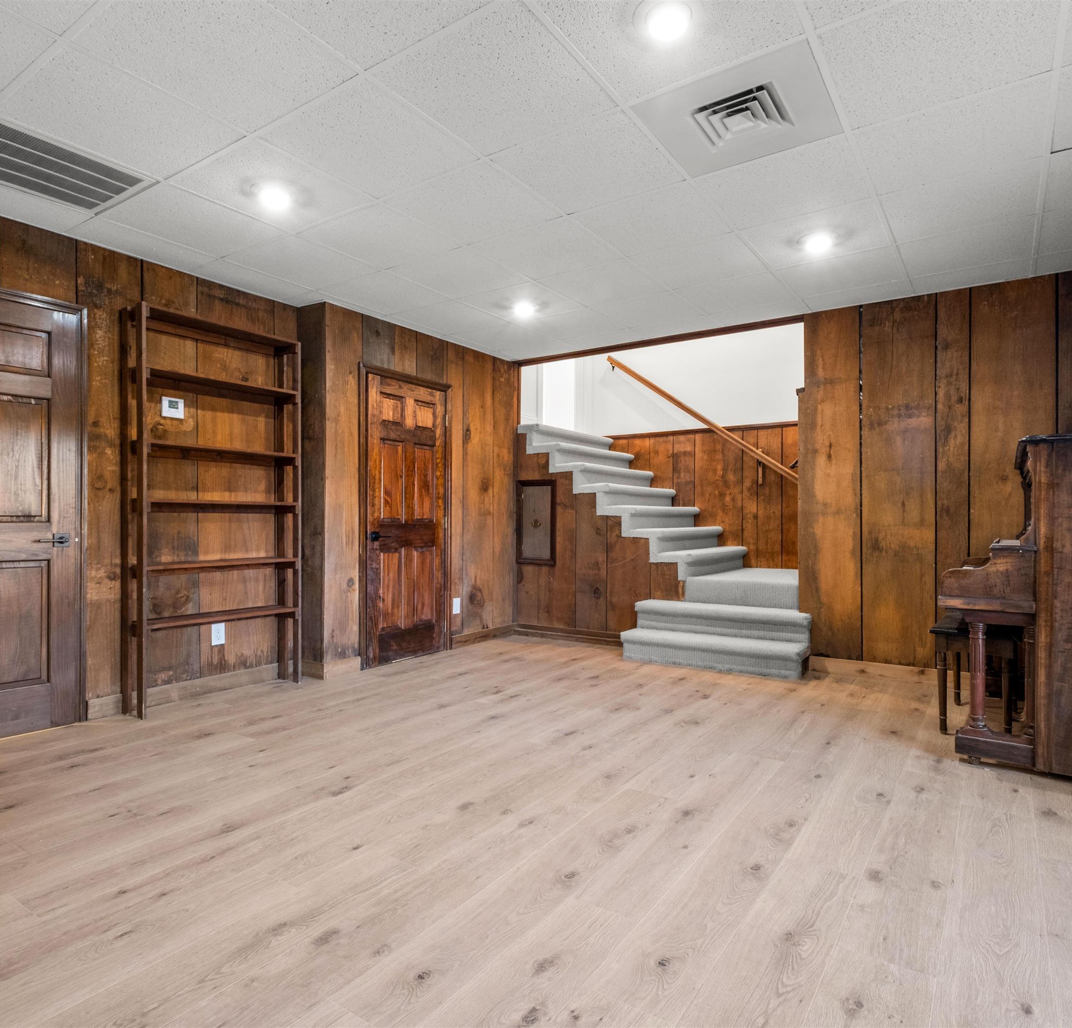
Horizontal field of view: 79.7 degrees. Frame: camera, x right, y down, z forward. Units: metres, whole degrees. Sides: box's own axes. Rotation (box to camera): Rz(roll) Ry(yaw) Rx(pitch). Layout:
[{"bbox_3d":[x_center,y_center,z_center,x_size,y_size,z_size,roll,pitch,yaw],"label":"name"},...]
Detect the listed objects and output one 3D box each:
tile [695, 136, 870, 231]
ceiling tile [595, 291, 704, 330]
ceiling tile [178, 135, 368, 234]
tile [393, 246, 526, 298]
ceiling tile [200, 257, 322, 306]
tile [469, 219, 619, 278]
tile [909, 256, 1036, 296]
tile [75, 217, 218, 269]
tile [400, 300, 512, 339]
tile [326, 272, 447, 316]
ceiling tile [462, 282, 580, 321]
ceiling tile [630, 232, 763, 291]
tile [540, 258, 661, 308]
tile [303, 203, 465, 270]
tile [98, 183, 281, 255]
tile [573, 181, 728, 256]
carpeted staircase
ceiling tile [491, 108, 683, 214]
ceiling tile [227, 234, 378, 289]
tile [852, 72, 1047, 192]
[{"bbox_3d":[1.067,-1.401,2.753,0.600,0.020,0.600,1,1,35],"label":"tile"},{"bbox_3d":[0.780,-1.399,4.418,0.605,0.020,0.605,0,0,35],"label":"ceiling tile"},{"bbox_3d":[-1.130,-1.407,2.783,0.605,0.020,0.605,0,0,35],"label":"ceiling tile"},{"bbox_3d":[-0.445,-1.421,3.806,0.600,0.020,0.600,1,1,35],"label":"tile"},{"bbox_3d":[-1.642,-1.402,3.840,0.262,0.020,0.640,0,0,35],"label":"ceiling tile"},{"bbox_3d":[0.065,-1.414,3.449,0.600,0.020,0.600,1,1,35],"label":"tile"},{"bbox_3d":[2.589,-1.412,3.825,0.600,0.020,0.370,1,1,35],"label":"tile"},{"bbox_3d":[-2.013,-1.404,3.334,0.296,0.020,0.605,0,0,35],"label":"tile"},{"bbox_3d":[-0.586,-1.437,4.650,0.603,0.020,0.603,1,1,35],"label":"tile"},{"bbox_3d":[-0.935,-1.431,4.151,0.603,0.020,0.603,1,1,35],"label":"tile"},{"bbox_3d":[-0.086,-1.430,4.301,0.603,0.020,0.603,1,1,35],"label":"ceiling tile"},{"bbox_3d":[0.919,-1.414,3.607,0.600,0.020,0.600,1,1,35],"label":"ceiling tile"},{"bbox_3d":[0.427,-1.401,3.920,0.605,0.020,0.605,0,0,35],"label":"tile"},{"bbox_3d":[-0.785,-1.417,3.302,0.603,0.020,0.603,1,1,35],"label":"tile"},{"bbox_3d":[-1.638,-1.414,3.131,0.600,0.020,0.600,1,1,35],"label":"tile"},{"bbox_3d":[0.564,-1.408,3.103,0.603,0.020,0.603,1,1,35],"label":"tile"},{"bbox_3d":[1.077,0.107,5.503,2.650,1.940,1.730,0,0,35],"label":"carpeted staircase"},{"bbox_3d":[0.222,-1.408,2.606,0.605,0.020,0.605,0,0,35],"label":"ceiling tile"},{"bbox_3d":[-1.284,-1.425,3.651,0.603,0.020,0.603,1,1,35],"label":"ceiling tile"},{"bbox_3d":[1.563,-1.394,2.408,0.600,0.020,0.600,1,1,35],"label":"tile"}]

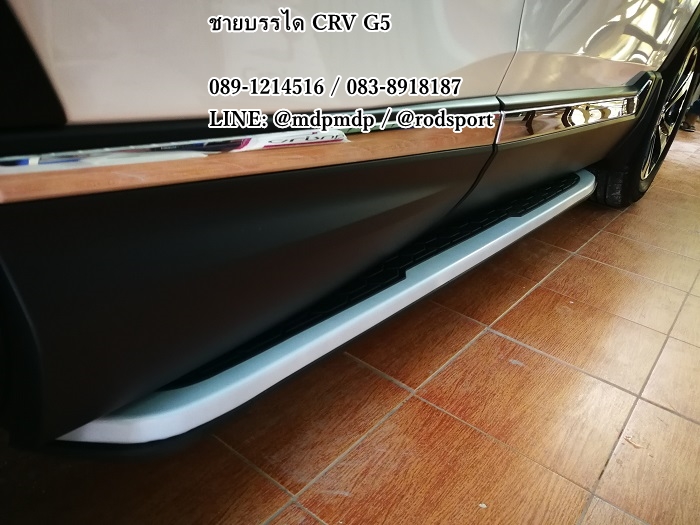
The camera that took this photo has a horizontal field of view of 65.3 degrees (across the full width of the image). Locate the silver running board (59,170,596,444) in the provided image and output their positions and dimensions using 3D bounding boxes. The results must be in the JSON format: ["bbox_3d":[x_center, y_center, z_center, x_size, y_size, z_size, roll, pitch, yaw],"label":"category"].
[{"bbox_3d":[0.199,-0.043,1.105,0.170,0.055,1.630,25,30,31],"label":"silver running board"}]

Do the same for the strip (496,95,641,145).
[{"bbox_3d":[0.493,-0.308,1.138,0.025,0.055,0.950,25,28,30],"label":"strip"}]

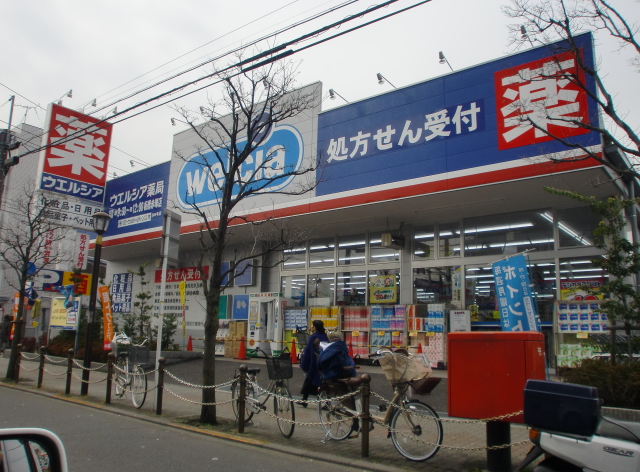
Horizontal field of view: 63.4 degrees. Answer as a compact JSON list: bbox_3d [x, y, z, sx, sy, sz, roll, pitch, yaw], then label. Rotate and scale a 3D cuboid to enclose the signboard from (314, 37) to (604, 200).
[{"bbox_3d":[2.549,-2.374,11.450,6.446,2.199,0.250,-7,-13,38],"label":"signboard"}]

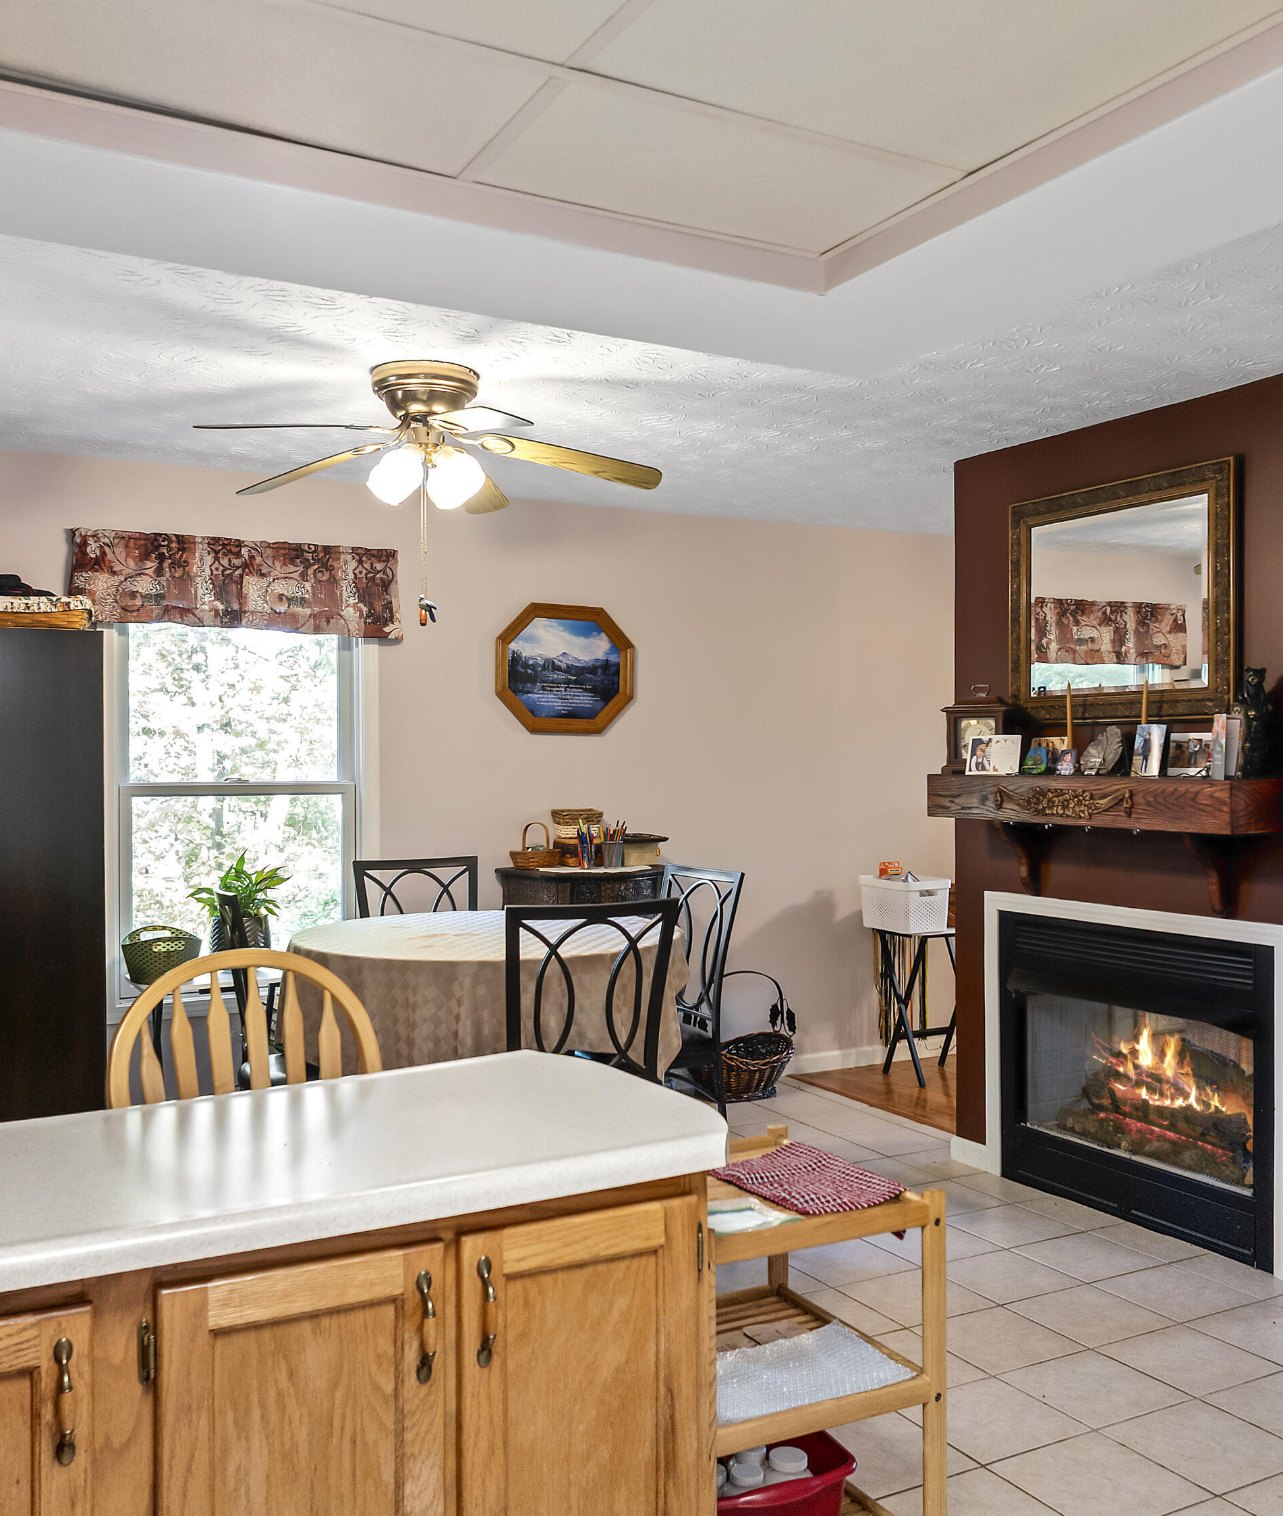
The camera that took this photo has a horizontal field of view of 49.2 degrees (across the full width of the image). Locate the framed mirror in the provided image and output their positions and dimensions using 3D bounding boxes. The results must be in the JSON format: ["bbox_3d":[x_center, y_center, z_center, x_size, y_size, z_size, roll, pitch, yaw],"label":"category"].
[{"bbox_3d":[1.443,-0.471,4.269,0.035,0.718,0.870,0,0,-28],"label":"framed mirror"}]

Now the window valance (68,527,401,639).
[{"bbox_3d":[-1.413,-0.611,5.005,1.170,0.345,0.090,0,0,-29],"label":"window valance"}]

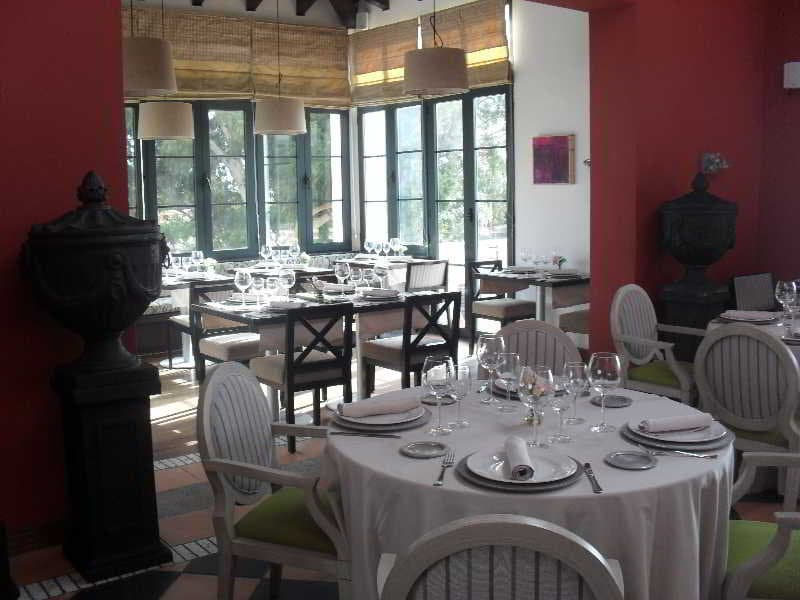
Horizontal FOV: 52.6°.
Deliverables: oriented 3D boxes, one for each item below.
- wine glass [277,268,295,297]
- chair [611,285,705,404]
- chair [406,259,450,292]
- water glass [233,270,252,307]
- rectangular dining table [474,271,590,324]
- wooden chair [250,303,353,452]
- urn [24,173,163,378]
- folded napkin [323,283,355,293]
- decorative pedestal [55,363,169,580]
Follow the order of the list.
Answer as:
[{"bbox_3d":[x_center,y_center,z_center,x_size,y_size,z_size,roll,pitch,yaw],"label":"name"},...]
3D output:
[{"bbox_3d":[-0.747,-0.089,5.343,0.100,0.214,0.100,-1,8,0],"label":"wine glass"},{"bbox_3d":[1.549,0.391,4.568,0.570,0.940,0.545,-9,11,-44],"label":"chair"},{"bbox_3d":[0.098,0.072,7.293,0.440,0.840,0.540,-7,9,-35],"label":"chair"},{"bbox_3d":[-1.048,-0.080,5.390,0.107,0.228,0.107,-1,8,0],"label":"water glass"},{"bbox_3d":[1.206,0.157,6.803,0.800,0.760,0.920,-7,9,-35],"label":"rectangular dining table"},{"bbox_3d":[-0.593,0.424,4.860,0.455,0.820,0.510,-7,9,-35],"label":"wooden chair"},{"bbox_3d":[-1.195,-0.117,3.218,0.560,0.771,0.560,-7,9,-35],"label":"urn"},{"bbox_3d":[-0.443,-0.087,5.866,0.260,0.045,0.060,4,9,32],"label":"folded napkin"},{"bbox_3d":[-1.178,0.673,3.325,0.325,0.825,0.325,-7,9,-35],"label":"decorative pedestal"}]

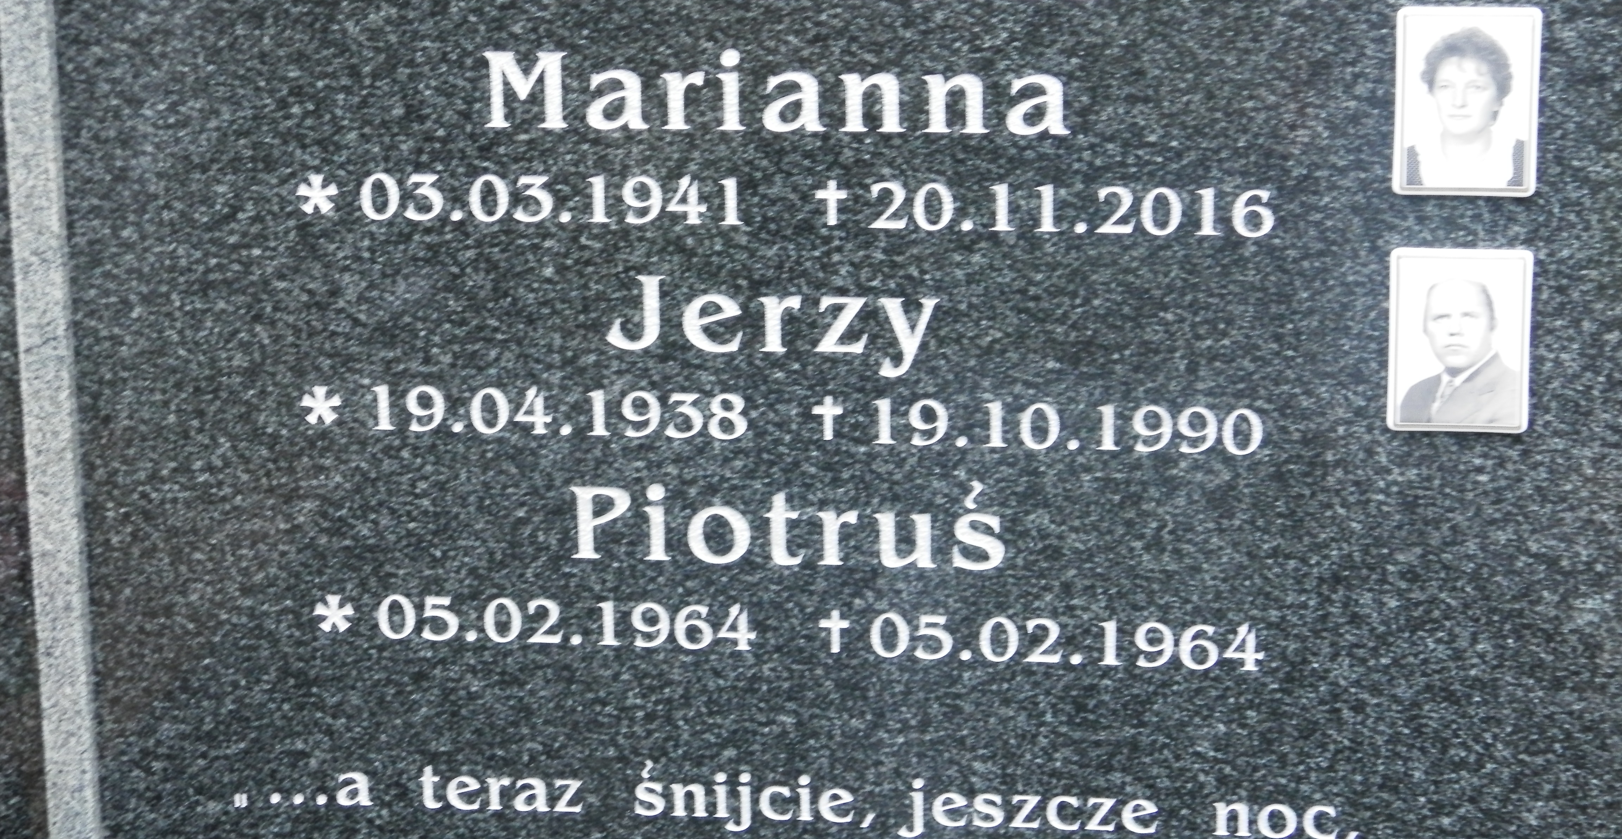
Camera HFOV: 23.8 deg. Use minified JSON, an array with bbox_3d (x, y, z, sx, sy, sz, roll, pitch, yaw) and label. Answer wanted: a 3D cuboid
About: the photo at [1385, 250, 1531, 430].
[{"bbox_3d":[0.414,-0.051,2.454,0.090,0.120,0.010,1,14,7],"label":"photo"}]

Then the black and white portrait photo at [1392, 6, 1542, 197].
[{"bbox_3d":[0.413,-0.201,2.418,0.090,0.120,0.010,1,14,7],"label":"black and white portrait photo"}]

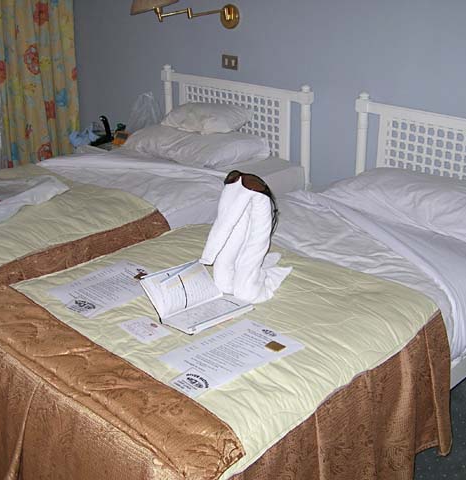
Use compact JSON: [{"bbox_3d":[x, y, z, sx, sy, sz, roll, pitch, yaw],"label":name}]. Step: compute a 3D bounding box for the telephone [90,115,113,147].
[{"bbox_3d":[-0.809,-0.673,4.053,0.100,0.160,0.170,14,28,32],"label":"telephone"}]

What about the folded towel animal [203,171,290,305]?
[{"bbox_3d":[0.049,-0.026,1.985,0.170,0.395,0.340,18,30,38],"label":"folded towel animal"}]

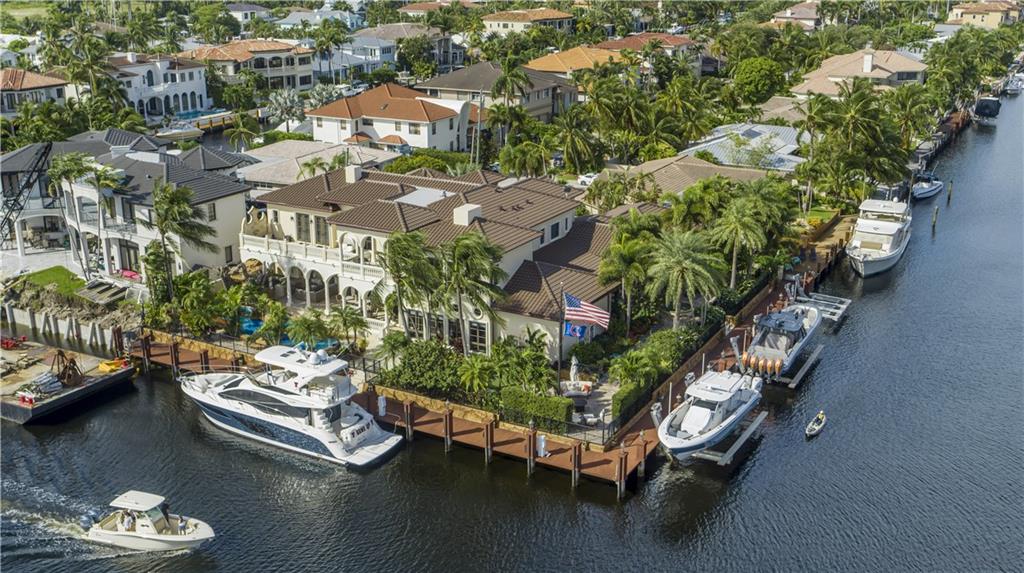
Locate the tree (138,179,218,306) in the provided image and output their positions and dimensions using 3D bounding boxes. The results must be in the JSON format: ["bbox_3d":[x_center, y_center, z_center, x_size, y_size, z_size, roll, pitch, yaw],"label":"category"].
[{"bbox_3d":[-28.780,-3.423,82.777,6.300,11.730,5.500,0,20,0],"label":"tree"}]

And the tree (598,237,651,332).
[{"bbox_3d":[9.383,0.295,78.762,4.200,8.000,4.200,0,18,0],"label":"tree"}]

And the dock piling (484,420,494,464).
[{"bbox_3d":[-1.430,9.840,61.620,0.450,3.100,0.450,11,22,30],"label":"dock piling"}]

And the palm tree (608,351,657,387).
[{"bbox_3d":[8.785,6.304,70.960,3.100,2.100,3.000,0,20,0],"label":"palm tree"}]

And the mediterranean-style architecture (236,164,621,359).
[{"bbox_3d":[-4.900,-4.350,85.280,33.000,10.500,23.200,11,22,30],"label":"mediterranean-style architecture"}]

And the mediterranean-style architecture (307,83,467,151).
[{"bbox_3d":[-18.744,-27.569,161.437,22.500,9.600,18.500,9,20,25],"label":"mediterranean-style architecture"}]

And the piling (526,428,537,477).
[{"bbox_3d":[1.202,10.518,61.327,0.500,2.900,0.550,10,21,28],"label":"piling"}]

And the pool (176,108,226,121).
[{"bbox_3d":[-58.530,-31.660,183.650,4.500,1.400,11.000,10,22,29],"label":"pool"}]

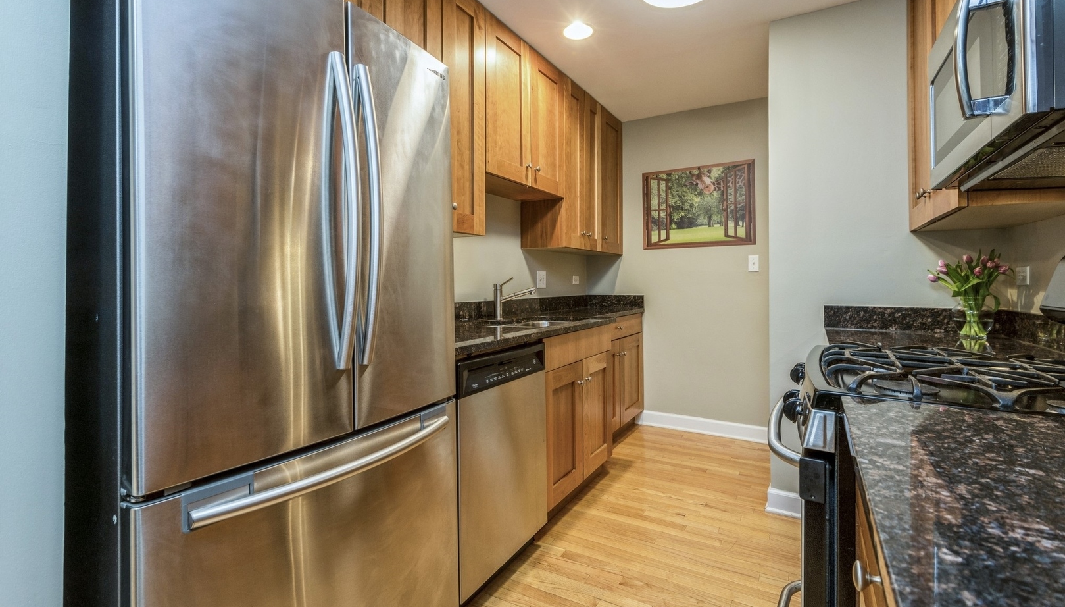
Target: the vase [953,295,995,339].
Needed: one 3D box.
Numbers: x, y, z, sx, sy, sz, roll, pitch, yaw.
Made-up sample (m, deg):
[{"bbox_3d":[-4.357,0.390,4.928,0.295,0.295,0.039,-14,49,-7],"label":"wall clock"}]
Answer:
[{"bbox_3d":[1.700,0.047,1.824,0.120,0.160,0.120,1,2,30],"label":"vase"}]

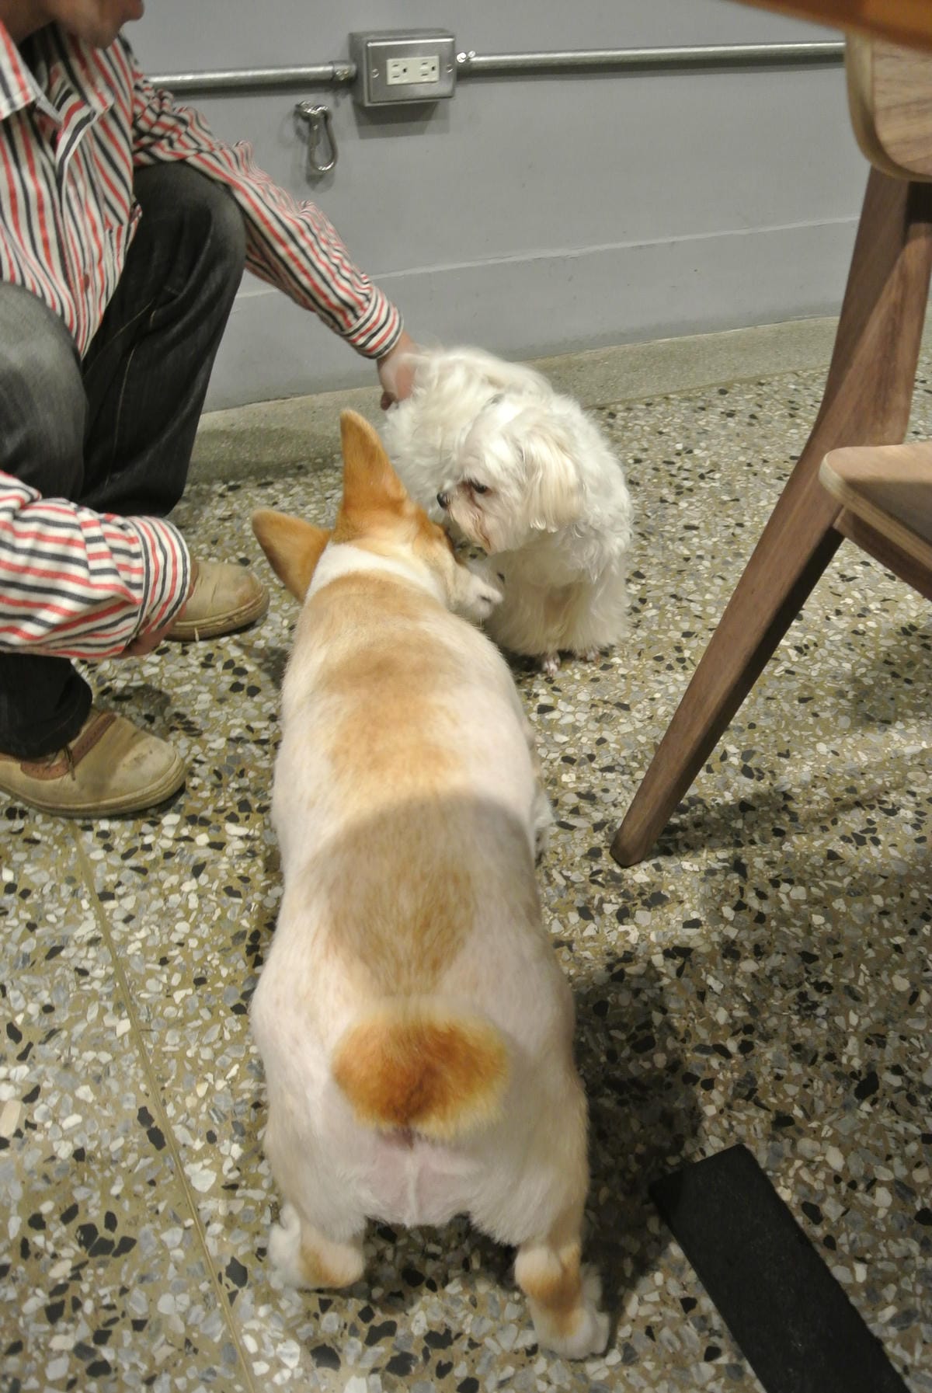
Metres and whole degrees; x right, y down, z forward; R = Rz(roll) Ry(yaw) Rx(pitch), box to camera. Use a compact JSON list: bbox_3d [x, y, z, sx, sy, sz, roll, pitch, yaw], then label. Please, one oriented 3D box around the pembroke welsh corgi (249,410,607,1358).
[{"bbox_3d":[-0.044,0.073,0.840,0.240,0.380,0.660,-4,37,-6],"label":"pembroke welsh corgi"}]

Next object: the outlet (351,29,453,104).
[{"bbox_3d":[-0.083,-0.823,1.471,0.126,0.075,0.054,-15,40,-19],"label":"outlet"}]

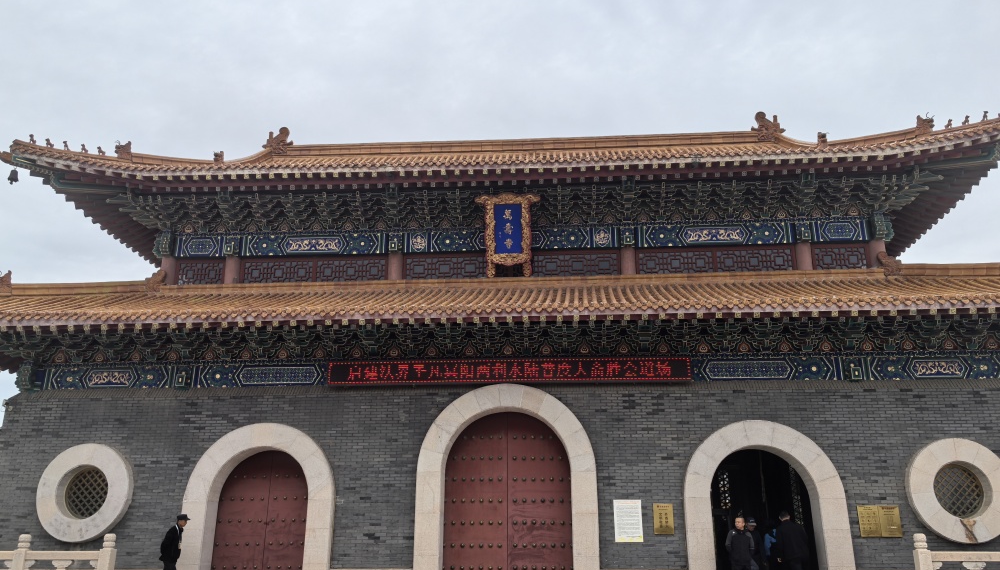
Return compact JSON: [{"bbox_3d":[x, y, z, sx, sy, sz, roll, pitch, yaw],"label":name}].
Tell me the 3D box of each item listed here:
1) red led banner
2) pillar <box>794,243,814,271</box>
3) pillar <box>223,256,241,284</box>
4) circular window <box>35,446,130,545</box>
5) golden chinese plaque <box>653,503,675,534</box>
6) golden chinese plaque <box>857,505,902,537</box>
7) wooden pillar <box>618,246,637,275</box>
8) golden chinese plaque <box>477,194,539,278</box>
[{"bbox_3d":[0.165,1.925,17.227,7.987,0.538,0.140,-1,-17,4],"label":"red led banner"},{"bbox_3d":[7.787,-0.637,19.893,0.399,0.847,0.399,-1,-17,4],"label":"pillar"},{"bbox_3d":[-7.147,-0.326,20.845,0.404,0.852,0.404,-1,-17,4],"label":"pillar"},{"bbox_3d":[-9.036,4.542,17.056,2.078,2.078,0.280,-1,-17,4],"label":"circular window"},{"bbox_3d":[3.389,4.839,16.118,0.392,0.607,0.030,-1,-17,4],"label":"golden chinese plaque"},{"bbox_3d":[7.704,4.797,15.825,0.810,0.607,0.030,-1,-17,4],"label":"golden chinese plaque"},{"bbox_3d":[3.339,-0.568,20.175,0.372,0.836,0.372,-1,-17,4],"label":"wooden pillar"},{"bbox_3d":[0.217,-1.268,19.942,1.650,2.154,0.280,-1,-2,4],"label":"golden chinese plaque"}]

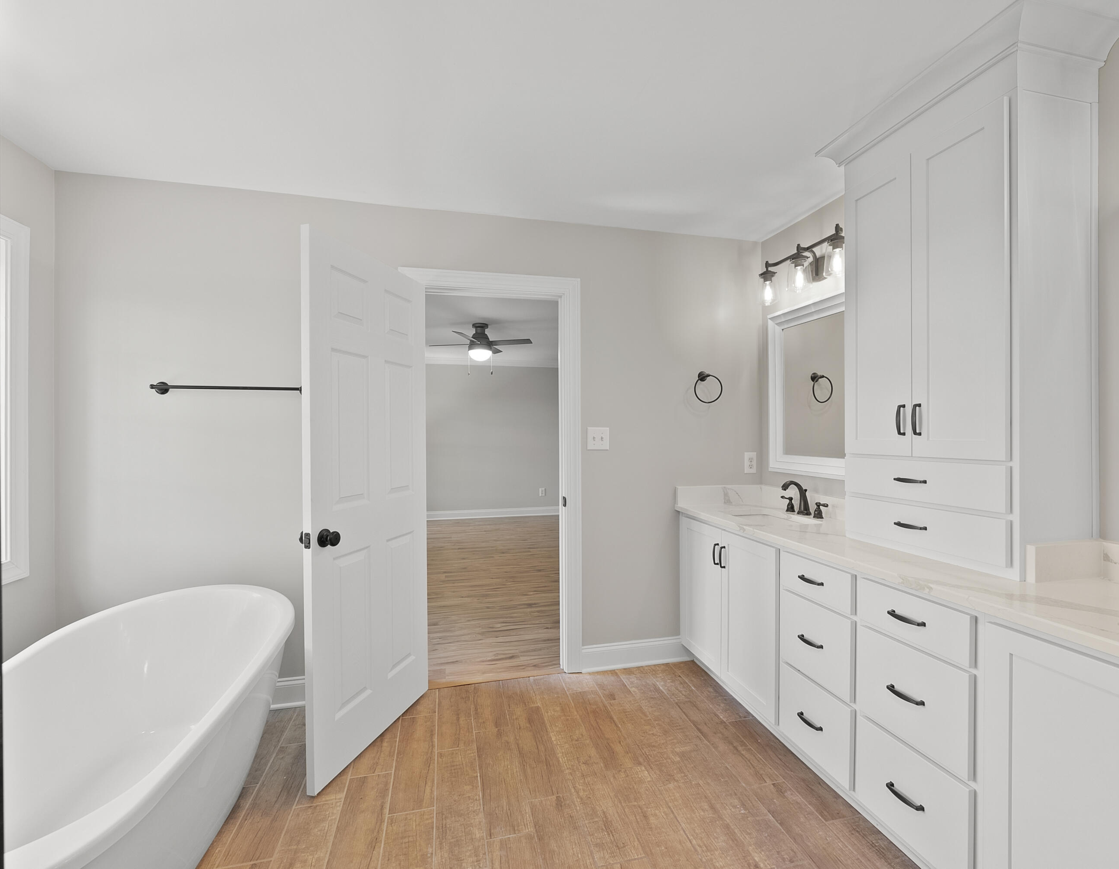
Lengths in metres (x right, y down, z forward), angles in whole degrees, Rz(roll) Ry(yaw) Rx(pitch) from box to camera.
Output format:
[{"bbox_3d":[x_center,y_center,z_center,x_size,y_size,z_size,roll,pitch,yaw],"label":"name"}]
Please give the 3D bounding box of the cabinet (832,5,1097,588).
[{"bbox_3d":[1.331,-0.372,1.734,0.346,1.556,0.693,0,0,-13],"label":"cabinet"}]

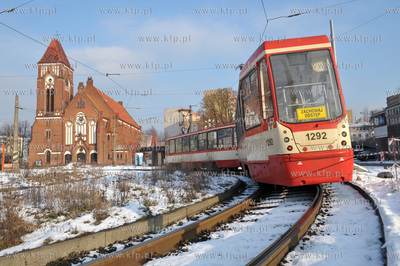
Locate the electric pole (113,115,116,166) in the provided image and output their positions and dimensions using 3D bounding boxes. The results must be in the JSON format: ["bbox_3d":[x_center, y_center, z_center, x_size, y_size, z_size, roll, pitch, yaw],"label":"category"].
[{"bbox_3d":[-14.571,1.283,53.106,0.330,8.971,0.330,-1,-5,0],"label":"electric pole"}]

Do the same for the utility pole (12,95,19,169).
[{"bbox_3d":[-21.355,0.004,36.166,0.500,8.981,0.500,-1,-5,0],"label":"utility pole"}]

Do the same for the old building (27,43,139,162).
[{"bbox_3d":[-28.048,-6.388,88.262,21.000,30.731,35.000,-1,-5,1],"label":"old building"}]

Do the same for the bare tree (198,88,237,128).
[{"bbox_3d":[4.800,-2.025,80.443,11.500,19.289,11.500,-1,-5,0],"label":"bare tree"}]

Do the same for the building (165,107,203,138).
[{"bbox_3d":[-10.212,2.809,219.253,11.500,33.546,42.000,-3,-5,20],"label":"building"}]

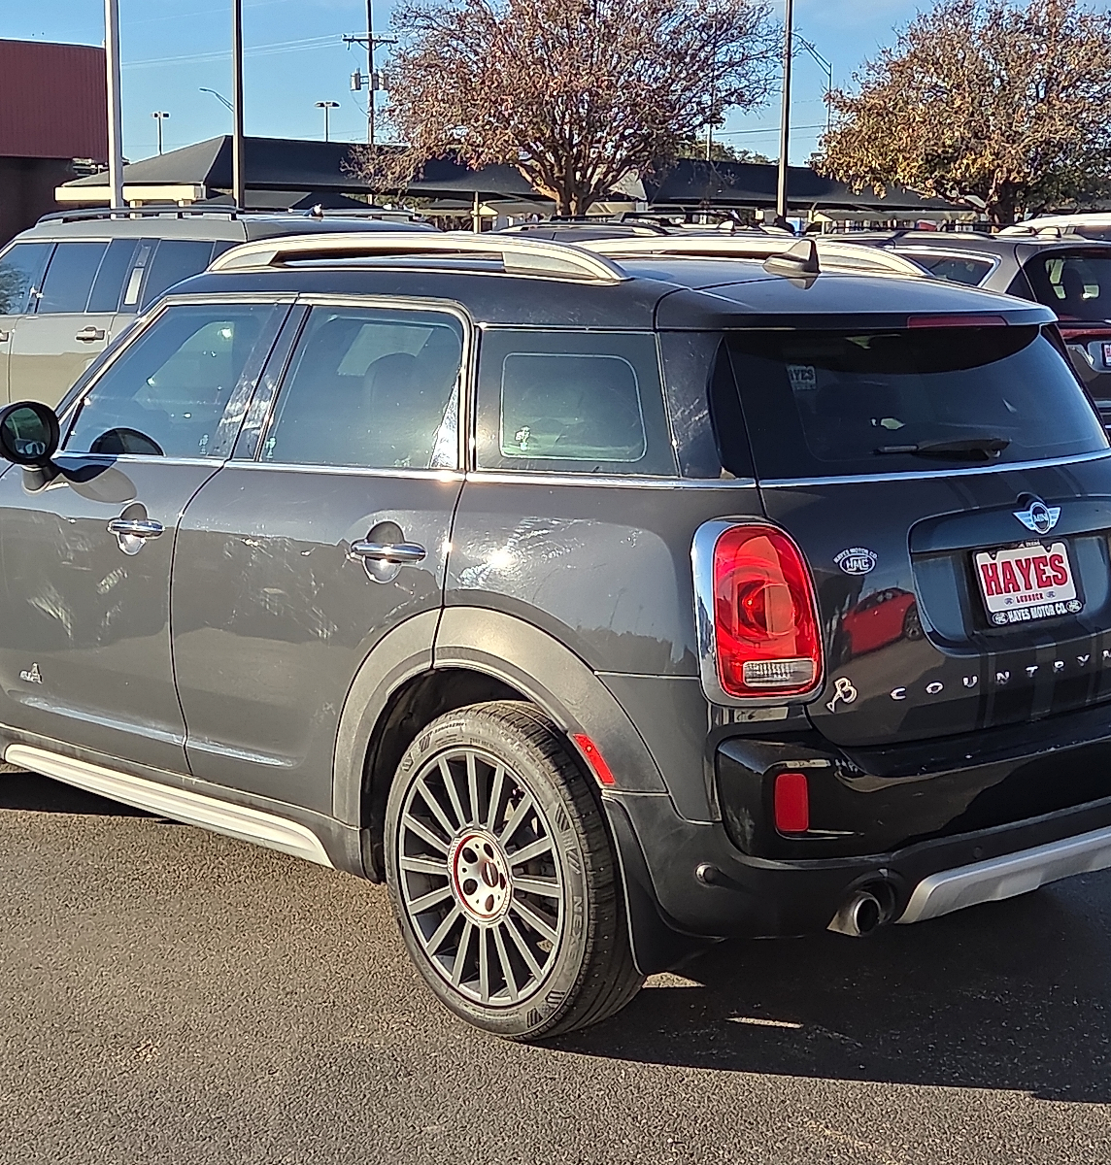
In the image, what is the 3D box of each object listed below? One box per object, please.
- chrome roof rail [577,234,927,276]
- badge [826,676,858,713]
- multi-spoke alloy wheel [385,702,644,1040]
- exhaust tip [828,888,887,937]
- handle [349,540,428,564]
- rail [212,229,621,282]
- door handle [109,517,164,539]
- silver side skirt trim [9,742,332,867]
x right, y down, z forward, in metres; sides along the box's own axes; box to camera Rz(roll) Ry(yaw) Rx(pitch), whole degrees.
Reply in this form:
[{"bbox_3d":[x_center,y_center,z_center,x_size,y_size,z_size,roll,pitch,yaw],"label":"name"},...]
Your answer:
[{"bbox_3d":[0.396,-0.843,5.612,0.075,0.100,1.550,-7,11,-41],"label":"chrome roof rail"},{"bbox_3d":[0.529,0.205,3.986,0.075,0.065,0.012,-4,9,-28],"label":"badge"},{"bbox_3d":[-0.070,0.576,4.366,0.230,0.675,0.675,-7,11,-41],"label":"multi-spoke alloy wheel"},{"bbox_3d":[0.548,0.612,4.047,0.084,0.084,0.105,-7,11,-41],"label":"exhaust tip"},{"bbox_3d":[-0.346,-0.061,4.446,0.048,0.043,0.243,-7,7,-41],"label":"handle"},{"bbox_3d":[-0.374,-0.747,4.926,0.080,0.112,1.510,-7,11,-41],"label":"rail"},{"bbox_3d":[-1.003,-0.130,5.184,0.048,0.043,0.238,-7,7,-41],"label":"door handle"},{"bbox_3d":[-0.967,0.524,5.255,0.085,0.115,1.520,-7,11,-41],"label":"silver side skirt trim"}]

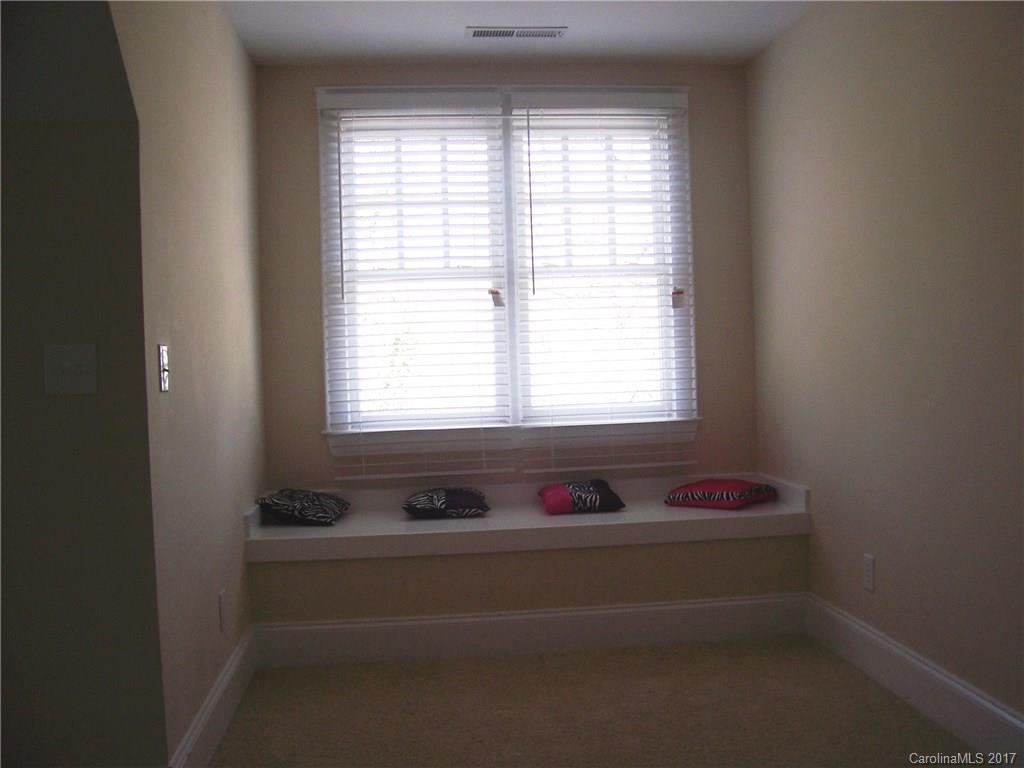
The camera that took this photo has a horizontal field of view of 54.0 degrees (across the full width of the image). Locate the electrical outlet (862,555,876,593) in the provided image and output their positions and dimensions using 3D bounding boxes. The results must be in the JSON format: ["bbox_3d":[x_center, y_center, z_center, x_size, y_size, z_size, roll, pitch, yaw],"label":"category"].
[{"bbox_3d":[1.150,0.609,3.235,0.012,0.116,0.072,-2,1,-6],"label":"electrical outlet"}]

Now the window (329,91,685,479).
[{"bbox_3d":[0.001,-0.427,4.142,1.519,1.569,0.110,-2,1,-6],"label":"window"}]

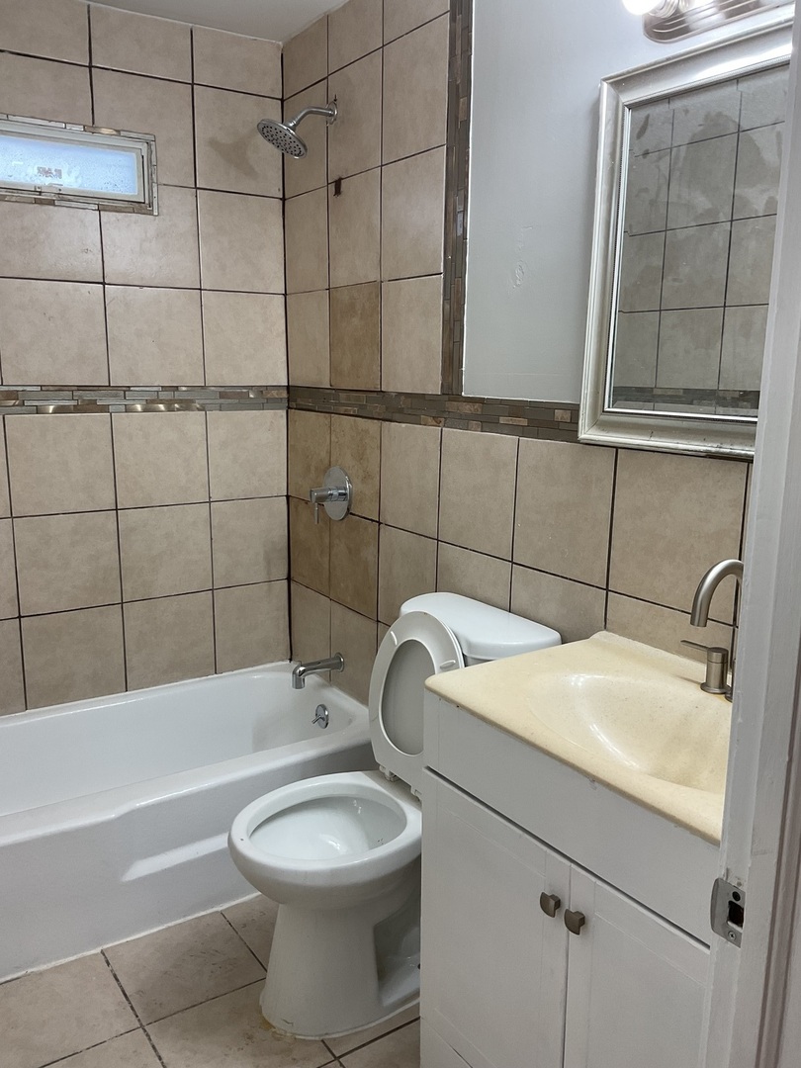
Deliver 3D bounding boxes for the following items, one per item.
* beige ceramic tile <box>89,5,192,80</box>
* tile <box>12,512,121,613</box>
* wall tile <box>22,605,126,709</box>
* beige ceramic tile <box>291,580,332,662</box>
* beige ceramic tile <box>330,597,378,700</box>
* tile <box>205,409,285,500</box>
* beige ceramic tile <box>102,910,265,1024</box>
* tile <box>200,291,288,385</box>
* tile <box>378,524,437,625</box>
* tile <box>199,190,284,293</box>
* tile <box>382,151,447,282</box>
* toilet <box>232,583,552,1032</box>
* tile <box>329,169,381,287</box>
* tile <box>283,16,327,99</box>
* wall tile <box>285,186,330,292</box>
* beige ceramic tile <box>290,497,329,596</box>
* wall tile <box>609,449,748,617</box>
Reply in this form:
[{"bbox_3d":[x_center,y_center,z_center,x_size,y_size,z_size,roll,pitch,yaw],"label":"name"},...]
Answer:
[{"bbox_3d":[-0.767,-1.455,2.672,0.304,0.162,0.012,-7,13,-32],"label":"beige ceramic tile"},{"bbox_3d":[-1.034,0.087,2.784,0.303,0.300,0.010,-7,13,-32],"label":"tile"},{"bbox_3d":[-1.044,0.390,2.869,0.307,0.302,0.010,-7,13,-32],"label":"wall tile"},{"bbox_3d":[-0.310,0.338,3.126,0.010,0.299,0.307,-7,13,-32],"label":"beige ceramic tile"},{"bbox_3d":[-0.143,0.389,2.872,0.010,0.299,0.303,-7,13,-32],"label":"beige ceramic tile"},{"bbox_3d":[-0.519,-0.269,3.050,0.292,0.298,0.010,-7,13,-32],"label":"tile"},{"bbox_3d":[-0.524,1.054,2.191,0.301,0.010,0.305,-7,13,-32],"label":"beige ceramic tile"},{"bbox_3d":[-0.516,-0.649,2.976,0.292,0.297,0.010,-7,13,-32],"label":"tile"},{"bbox_3d":[0.025,0.142,2.555,0.010,0.300,0.299,-7,13,-32],"label":"tile"},{"bbox_3d":[-0.518,-0.956,2.944,0.293,0.306,0.010,-7,13,-32],"label":"tile"},{"bbox_3d":[0.035,-0.839,2.379,0.012,0.304,0.300,-7,13,-32],"label":"tile"},{"bbox_3d":[-0.050,0.630,2.085,0.717,0.871,0.462,-7,13,-32],"label":"toilet"},{"bbox_3d":[-0.131,-0.890,2.631,0.012,0.304,0.304,-7,13,-32],"label":"tile"},{"bbox_3d":[-0.295,-1.479,2.792,0.010,0.164,0.305,-7,13,-32],"label":"tile"},{"bbox_3d":[-0.299,-0.938,2.876,0.010,0.304,0.307,-7,13,-32],"label":"wall tile"},{"bbox_3d":[-0.308,0.040,3.067,0.010,0.303,0.307,-7,13,-32],"label":"beige ceramic tile"},{"bbox_3d":[0.535,-0.003,1.754,0.010,0.300,0.314,-7,13,-32],"label":"wall tile"}]

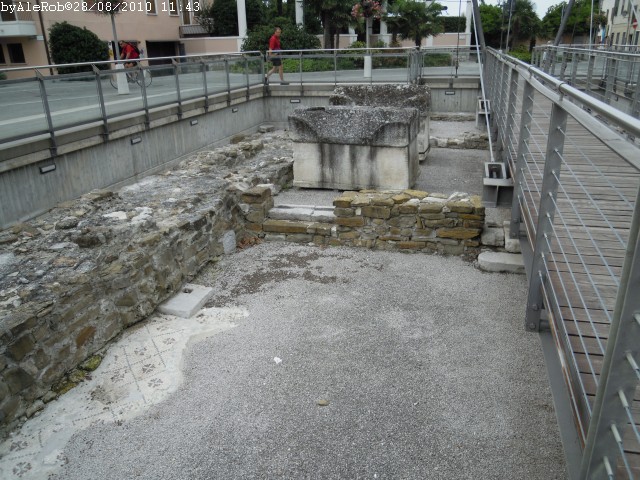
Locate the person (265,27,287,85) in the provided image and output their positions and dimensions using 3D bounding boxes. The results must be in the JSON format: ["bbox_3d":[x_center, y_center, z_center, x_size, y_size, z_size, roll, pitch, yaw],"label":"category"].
[{"bbox_3d":[-1.470,-6.073,17.156,0.650,1.760,0.500,8,23,23],"label":"person"}]

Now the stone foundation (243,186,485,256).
[{"bbox_3d":[0.697,-0.369,8.948,4.050,0.820,0.750,4,22,15],"label":"stone foundation"}]

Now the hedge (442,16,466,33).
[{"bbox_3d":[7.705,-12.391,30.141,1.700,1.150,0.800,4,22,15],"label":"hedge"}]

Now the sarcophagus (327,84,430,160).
[{"bbox_3d":[1.557,-3.034,13.275,2.400,1.680,1.200,5,22,16],"label":"sarcophagus"}]

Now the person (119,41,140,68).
[{"bbox_3d":[-6.529,-5.974,17.480,0.850,1.380,0.520,-10,22,-20],"label":"person"}]

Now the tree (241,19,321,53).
[{"bbox_3d":[-1.910,-9.430,25.067,3.800,2.400,3.000,-2,21,0],"label":"tree"}]

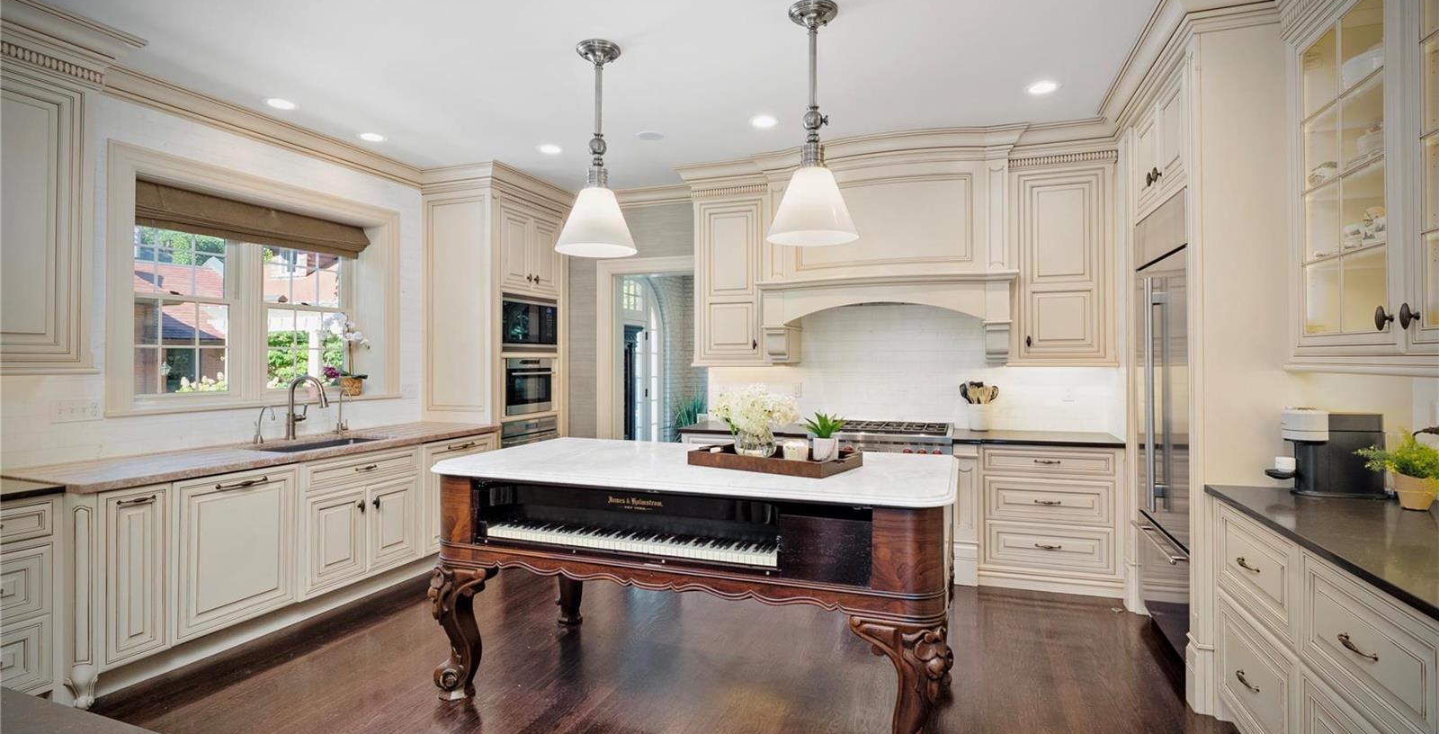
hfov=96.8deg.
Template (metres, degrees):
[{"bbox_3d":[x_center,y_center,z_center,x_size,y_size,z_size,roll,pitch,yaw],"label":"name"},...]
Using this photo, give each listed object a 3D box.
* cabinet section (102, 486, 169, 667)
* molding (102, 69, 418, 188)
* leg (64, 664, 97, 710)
[{"bbox_3d":[-2.798,0.891,2.863,0.616,0.752,0.265,0,0,21],"label":"cabinet section"},{"bbox_3d":[-2.757,-1.459,4.120,0.115,0.132,2.080,0,0,21],"label":"molding"},{"bbox_3d":[-2.632,1.311,2.648,0.105,0.180,0.085,0,0,-24],"label":"leg"}]

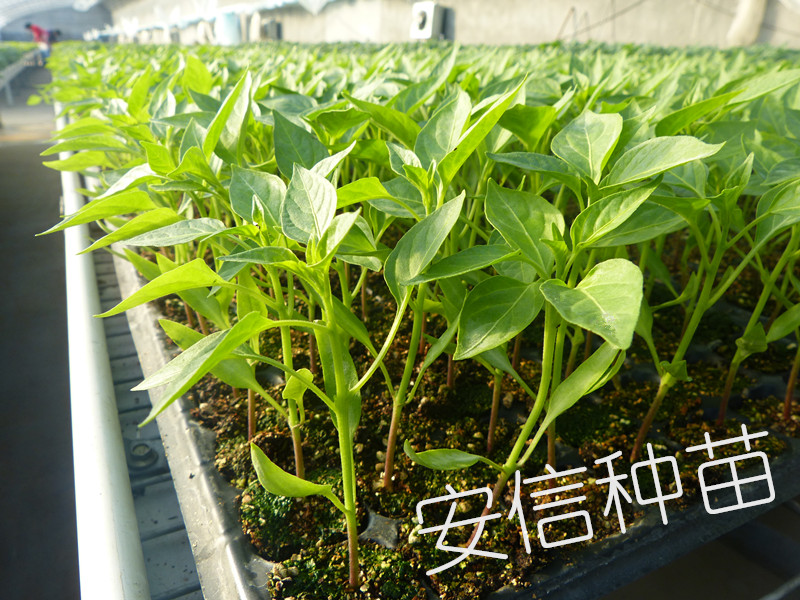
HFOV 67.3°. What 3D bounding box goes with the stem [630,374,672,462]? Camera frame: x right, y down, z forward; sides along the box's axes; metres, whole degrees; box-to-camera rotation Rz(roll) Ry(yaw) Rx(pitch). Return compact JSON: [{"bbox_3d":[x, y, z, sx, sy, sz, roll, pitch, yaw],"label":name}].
[{"bbox_3d":[0.104,0.050,0.249,0.005,0.042,0.004,22,25,25],"label":"stem"}]

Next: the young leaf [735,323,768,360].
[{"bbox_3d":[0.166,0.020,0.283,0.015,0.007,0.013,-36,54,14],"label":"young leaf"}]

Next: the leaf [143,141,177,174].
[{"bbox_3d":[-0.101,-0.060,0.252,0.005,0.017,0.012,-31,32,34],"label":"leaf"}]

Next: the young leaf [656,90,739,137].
[{"bbox_3d":[0.125,-0.078,0.253,0.042,0.006,0.014,-15,40,-18],"label":"young leaf"}]

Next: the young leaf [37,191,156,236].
[{"bbox_3d":[-0.148,-0.043,0.292,0.054,0.010,0.022,-22,37,-26],"label":"young leaf"}]

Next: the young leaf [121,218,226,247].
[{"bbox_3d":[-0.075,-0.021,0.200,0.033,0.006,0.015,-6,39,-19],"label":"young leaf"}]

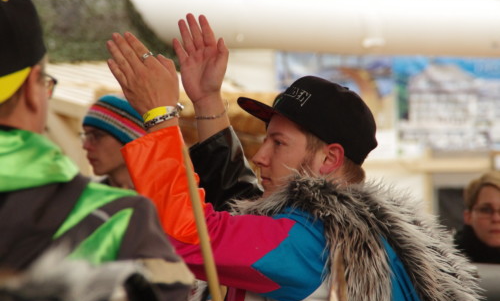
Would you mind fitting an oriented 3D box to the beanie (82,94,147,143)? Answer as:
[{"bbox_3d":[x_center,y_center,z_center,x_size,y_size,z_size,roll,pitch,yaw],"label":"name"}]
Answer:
[{"bbox_3d":[-0.358,-0.086,11.600,0.220,0.160,0.190,23,-8,-20],"label":"beanie"}]

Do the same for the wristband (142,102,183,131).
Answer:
[{"bbox_3d":[-0.171,-0.067,8.220,0.078,0.028,0.060,-26,-16,5],"label":"wristband"}]

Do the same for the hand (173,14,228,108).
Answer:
[{"bbox_3d":[-0.095,-0.187,8.450,0.107,0.190,0.055,-11,12,8],"label":"hand"}]

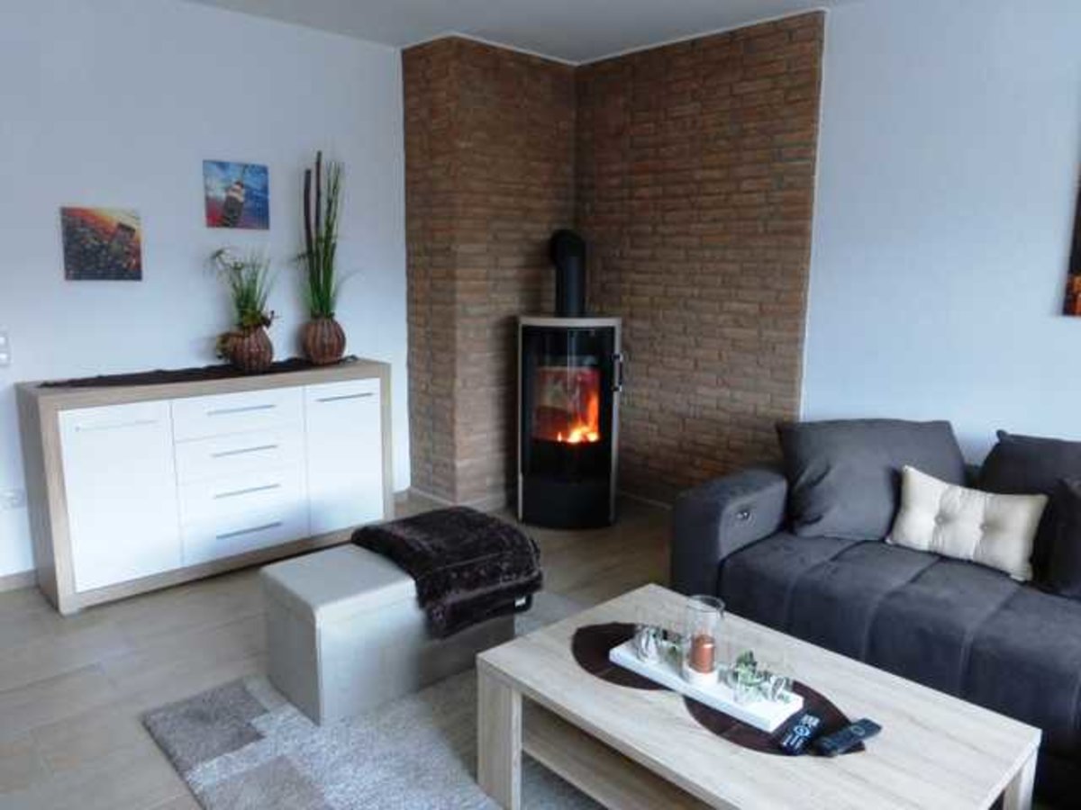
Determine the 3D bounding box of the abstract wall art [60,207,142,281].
[{"bbox_3d":[-1.869,-0.684,3.342,0.302,0.302,0.020,-10,15,-44],"label":"abstract wall art"}]

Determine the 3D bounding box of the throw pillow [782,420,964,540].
[{"bbox_3d":[1.189,0.265,2.850,0.600,0.455,0.180,3,-9,15],"label":"throw pillow"}]

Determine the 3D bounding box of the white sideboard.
[{"bbox_3d":[-1.423,0.281,3.575,1.503,0.859,0.392,-9,14,-43],"label":"white sideboard"}]

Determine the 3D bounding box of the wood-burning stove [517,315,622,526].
[{"bbox_3d":[0.154,0.082,4.164,0.520,1.070,0.430,1,10,0],"label":"wood-burning stove"}]

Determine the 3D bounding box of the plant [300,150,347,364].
[{"bbox_3d":[-1.050,-0.691,3.743,0.220,1.000,0.220,-9,14,-43],"label":"plant"}]

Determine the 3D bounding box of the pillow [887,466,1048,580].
[{"bbox_3d":[1.446,0.395,2.668,0.460,0.290,0.130,11,-5,44],"label":"pillow"}]

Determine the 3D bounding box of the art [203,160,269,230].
[{"bbox_3d":[-1.440,-0.994,3.716,0.302,0.302,0.020,-10,15,-44],"label":"art"}]

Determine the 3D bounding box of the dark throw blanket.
[{"bbox_3d":[-0.340,0.566,2.747,0.510,0.270,0.460,-8,14,-40],"label":"dark throw blanket"}]

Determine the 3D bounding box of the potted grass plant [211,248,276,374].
[{"bbox_3d":[-1.332,-0.424,3.519,0.270,0.550,0.240,-9,14,-43],"label":"potted grass plant"}]

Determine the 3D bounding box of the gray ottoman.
[{"bbox_3d":[-0.492,0.701,2.646,0.740,0.387,0.389,-8,14,-40],"label":"gray ottoman"}]

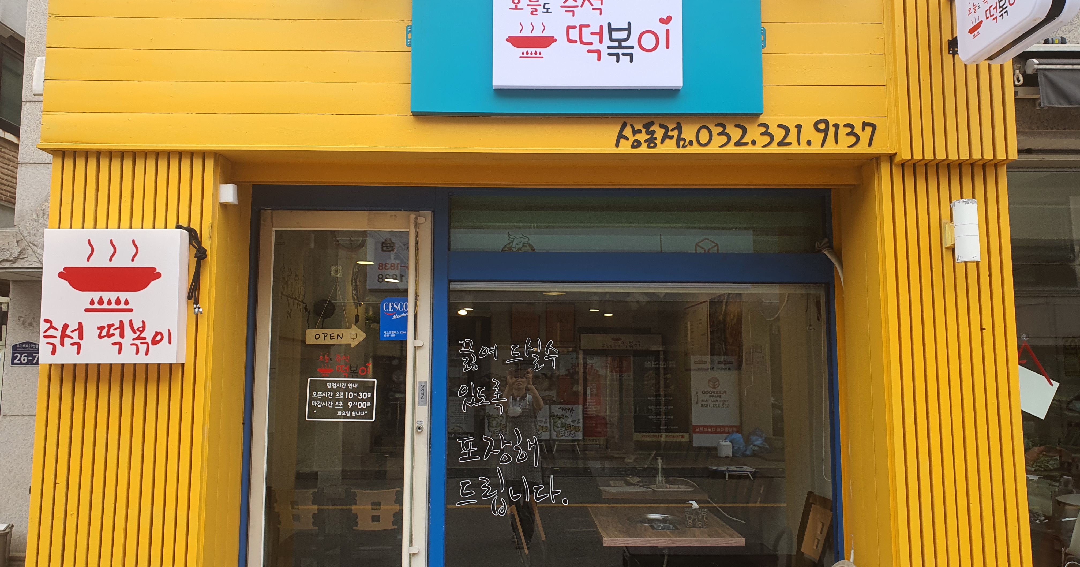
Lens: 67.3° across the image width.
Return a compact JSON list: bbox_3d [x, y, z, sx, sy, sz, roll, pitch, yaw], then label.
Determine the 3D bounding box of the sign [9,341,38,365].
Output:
[{"bbox_3d":[-3.329,0.458,5.280,0.223,0.162,0.015,0,-6,-1],"label":"sign"}]

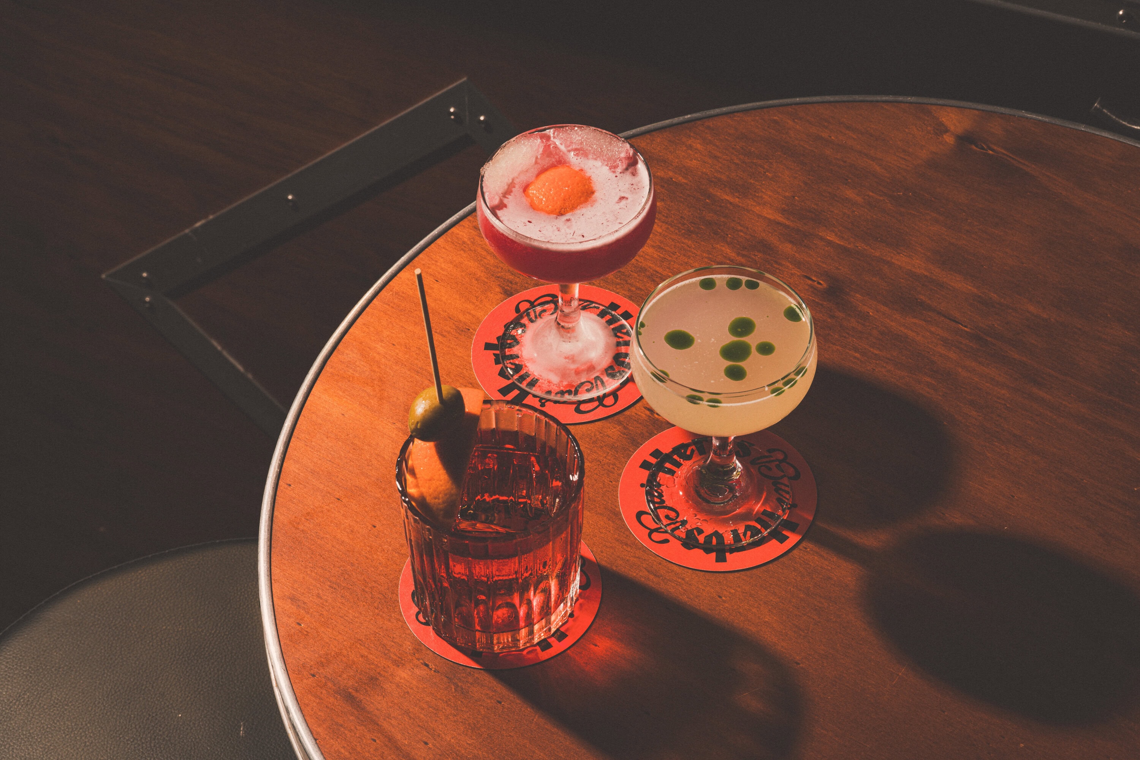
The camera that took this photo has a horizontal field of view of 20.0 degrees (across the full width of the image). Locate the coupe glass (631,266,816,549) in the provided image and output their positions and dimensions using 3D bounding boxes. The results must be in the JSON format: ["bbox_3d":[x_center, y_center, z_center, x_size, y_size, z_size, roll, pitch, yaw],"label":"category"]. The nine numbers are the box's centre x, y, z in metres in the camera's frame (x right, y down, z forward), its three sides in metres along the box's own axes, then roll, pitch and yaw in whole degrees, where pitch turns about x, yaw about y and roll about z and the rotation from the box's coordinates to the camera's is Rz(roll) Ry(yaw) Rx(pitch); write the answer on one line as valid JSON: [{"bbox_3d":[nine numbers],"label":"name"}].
[{"bbox_3d":[0.071,0.015,1.501,0.086,0.114,0.086,-2,48,0],"label":"coupe glass"}]

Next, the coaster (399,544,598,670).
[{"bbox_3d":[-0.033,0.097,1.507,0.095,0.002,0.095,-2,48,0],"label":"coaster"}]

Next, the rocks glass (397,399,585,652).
[{"bbox_3d":[-0.034,0.068,1.476,0.084,0.084,0.084,-2,48,0],"label":"rocks glass"}]

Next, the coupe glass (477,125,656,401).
[{"bbox_3d":[-0.001,-0.054,1.566,0.086,0.114,0.086,-2,48,0],"label":"coupe glass"}]

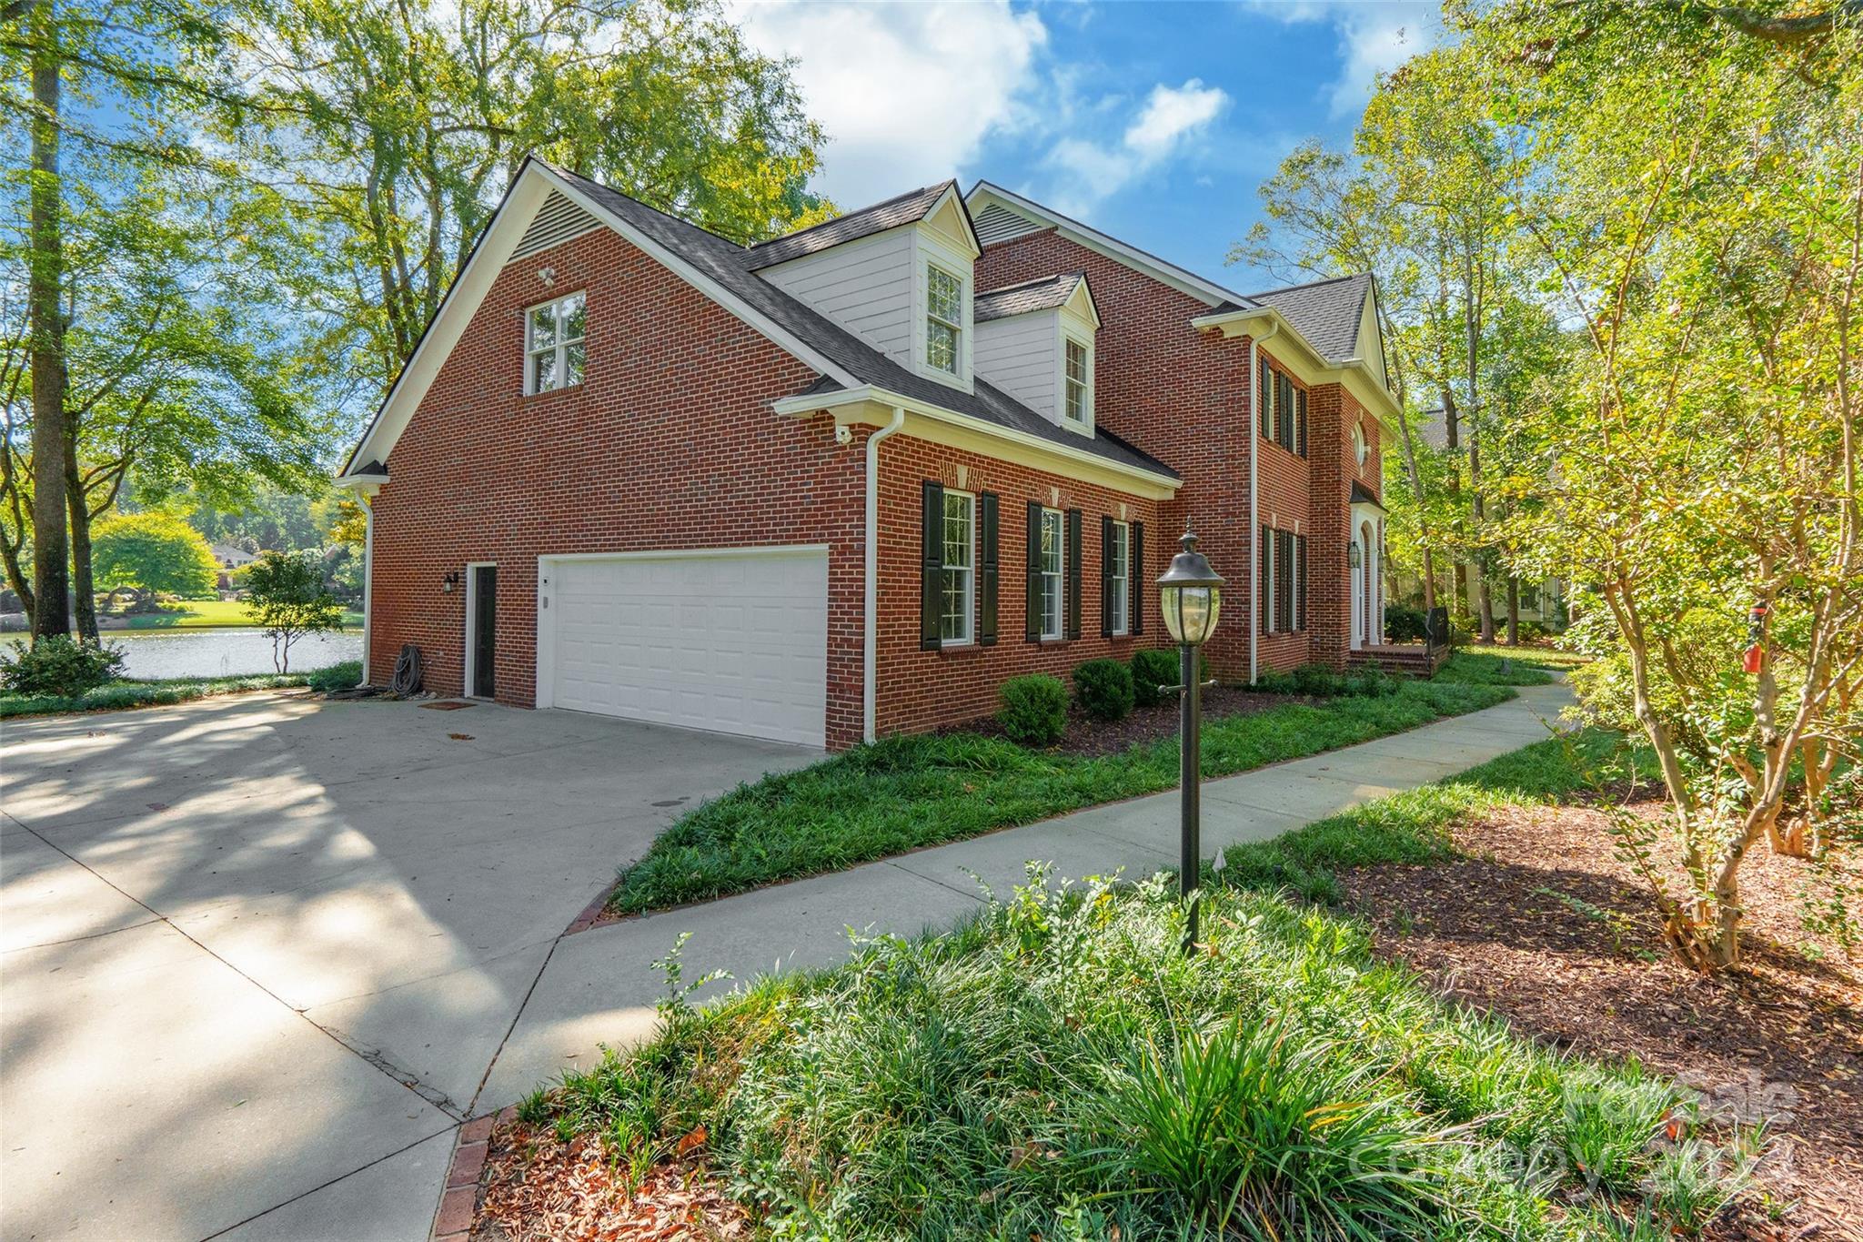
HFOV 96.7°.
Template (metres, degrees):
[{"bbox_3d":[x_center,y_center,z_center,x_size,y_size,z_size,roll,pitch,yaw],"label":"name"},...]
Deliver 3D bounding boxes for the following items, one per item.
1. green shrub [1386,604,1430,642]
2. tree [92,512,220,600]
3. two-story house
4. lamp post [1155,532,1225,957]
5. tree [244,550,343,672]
[{"bbox_3d":[13.620,0.042,23.800,1.300,1.150,1.400,1,2,36],"label":"green shrub"},{"bbox_3d":[-63.660,-5.202,68.000,10.400,7.500,9.800,0,2,0],"label":"tree"},{"bbox_3d":[1.687,-3.835,19.296,15.000,9.700,21.000,1,2,36],"label":"two-story house"},{"bbox_3d":[1.166,0.540,3.720,0.310,1.930,0.310,0,2,0],"label":"lamp post"},{"bbox_3d":[-13.491,-0.185,17.500,2.100,2.600,2.050,0,2,0],"label":"tree"}]

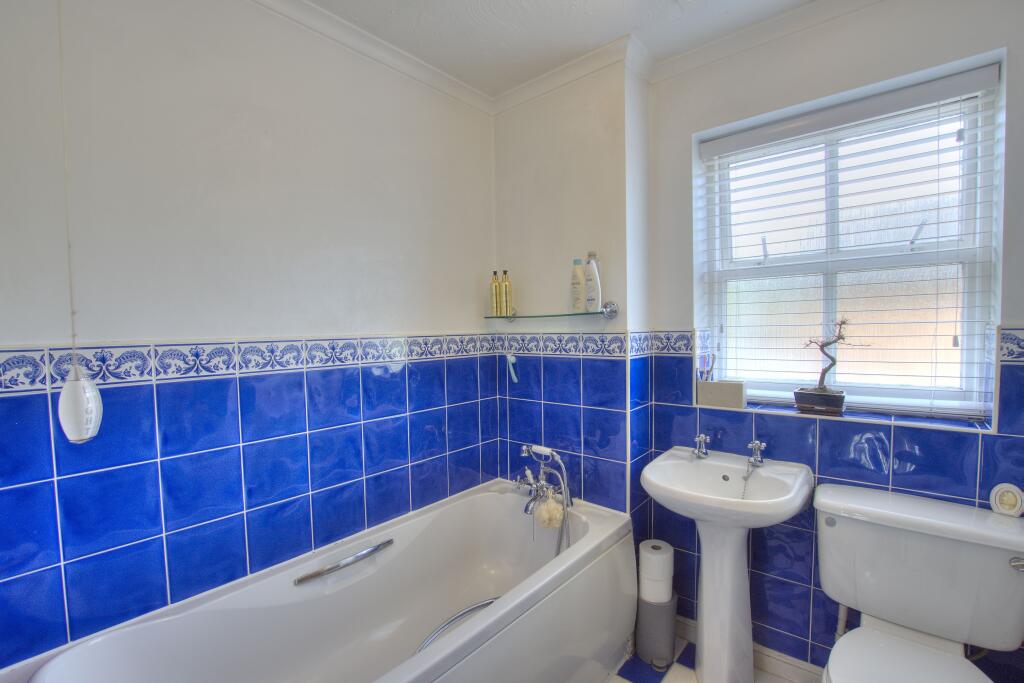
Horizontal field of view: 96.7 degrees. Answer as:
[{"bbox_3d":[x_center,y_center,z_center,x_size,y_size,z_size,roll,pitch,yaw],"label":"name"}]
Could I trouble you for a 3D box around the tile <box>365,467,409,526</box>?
[{"bbox_3d":[-0.468,0.584,1.721,0.010,0.190,0.197,0,2,41],"label":"tile"}]

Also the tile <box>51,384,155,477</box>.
[{"bbox_3d":[-0.985,0.211,1.110,0.009,0.200,0.199,1,2,40],"label":"tile"}]

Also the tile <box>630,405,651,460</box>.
[{"bbox_3d":[0.507,0.366,1.817,0.010,0.199,0.178,1,2,41],"label":"tile"}]

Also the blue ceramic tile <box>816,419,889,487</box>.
[{"bbox_3d":[1.110,0.357,1.478,0.198,0.198,0.008,1,2,40],"label":"blue ceramic tile"}]

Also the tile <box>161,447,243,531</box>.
[{"bbox_3d":[-0.838,0.397,1.240,0.008,0.198,0.198,1,2,40],"label":"tile"}]

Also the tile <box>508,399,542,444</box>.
[{"bbox_3d":[0.065,0.368,2.082,0.197,0.198,0.010,0,2,41],"label":"tile"}]

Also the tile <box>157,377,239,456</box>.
[{"bbox_3d":[-0.860,0.205,1.256,0.009,0.200,0.199,1,2,40],"label":"tile"}]

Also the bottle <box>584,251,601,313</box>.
[{"bbox_3d":[0.312,-0.230,1.757,0.070,0.231,0.042,1,3,40],"label":"bottle"}]

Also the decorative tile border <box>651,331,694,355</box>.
[{"bbox_3d":[0.658,0.007,1.869,0.177,0.095,0.010,0,2,41],"label":"decorative tile border"}]

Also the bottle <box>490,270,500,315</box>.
[{"bbox_3d":[-0.075,-0.218,2.089,0.049,0.210,0.049,-1,2,0],"label":"bottle"}]

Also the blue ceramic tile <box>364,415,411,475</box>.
[{"bbox_3d":[-0.471,0.387,1.712,0.010,0.199,0.197,1,2,41],"label":"blue ceramic tile"}]

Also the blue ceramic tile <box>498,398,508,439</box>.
[{"bbox_3d":[-0.036,0.368,2.176,0.057,0.200,0.009,1,2,40],"label":"blue ceramic tile"}]

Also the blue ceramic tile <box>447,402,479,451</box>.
[{"bbox_3d":[-0.210,0.371,1.993,0.008,0.198,0.198,1,2,40],"label":"blue ceramic tile"}]

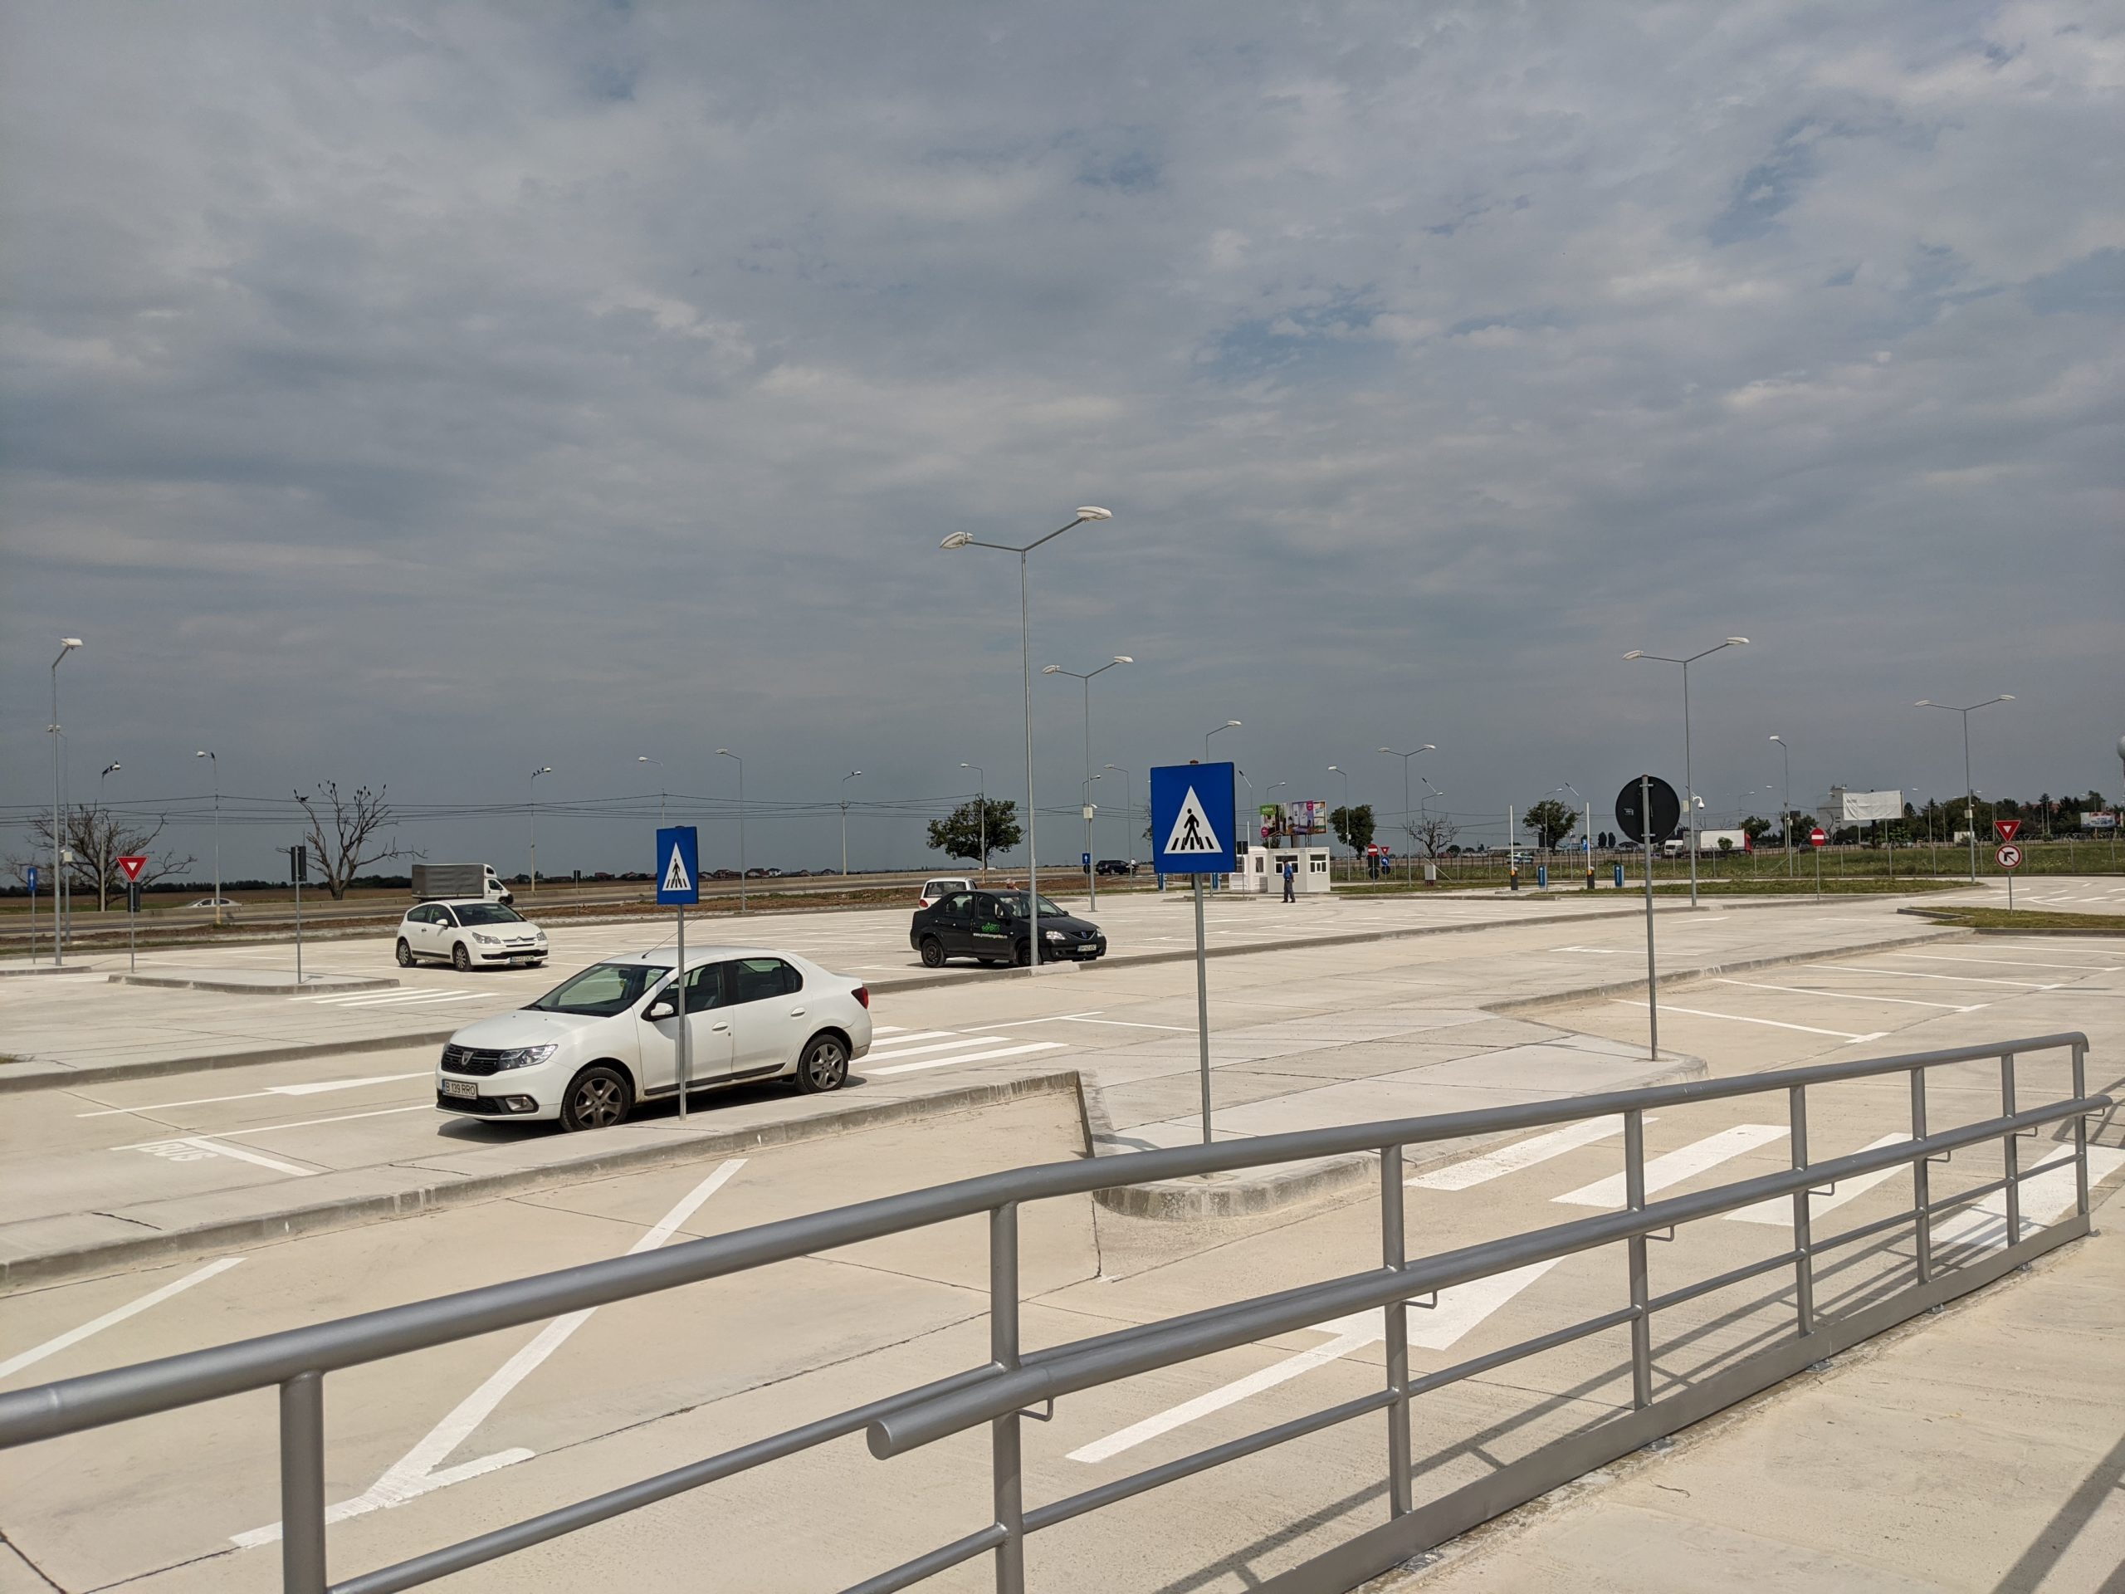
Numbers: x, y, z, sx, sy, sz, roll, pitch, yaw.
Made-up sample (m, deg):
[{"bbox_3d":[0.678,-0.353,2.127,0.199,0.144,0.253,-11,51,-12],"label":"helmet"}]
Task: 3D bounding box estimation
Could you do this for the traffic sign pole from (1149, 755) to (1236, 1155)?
[{"bbox_3d":[0.807,0.991,9.595,0.620,2.400,0.100,-4,-3,44],"label":"traffic sign pole"}]

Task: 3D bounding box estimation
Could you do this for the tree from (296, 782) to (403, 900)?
[{"bbox_3d":[-54.330,3.344,126.000,9.000,9.000,8.000,-1,-3,-23],"label":"tree"}]

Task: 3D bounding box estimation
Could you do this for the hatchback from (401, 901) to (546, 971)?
[{"bbox_3d":[-12.674,2.942,35.573,4.270,1.458,1.770,-4,-3,42],"label":"hatchback"}]

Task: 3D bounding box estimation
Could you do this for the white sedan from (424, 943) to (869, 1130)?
[{"bbox_3d":[-3.606,2.119,15.190,1.740,1.510,4.350,-3,-3,37],"label":"white sedan"}]

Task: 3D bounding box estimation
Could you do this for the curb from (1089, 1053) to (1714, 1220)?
[{"bbox_3d":[3.124,2.465,12.851,1.330,0.150,8.050,-4,-3,40],"label":"curb"}]

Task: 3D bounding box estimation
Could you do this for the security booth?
[{"bbox_3d":[11.732,3.932,88.389,4.500,2.340,2.300,-4,-3,41],"label":"security booth"}]

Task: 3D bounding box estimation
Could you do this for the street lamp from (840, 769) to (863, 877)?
[{"bbox_3d":[-20.427,2.504,161.389,2.800,10.300,0.400,-4,-3,41],"label":"street lamp"}]

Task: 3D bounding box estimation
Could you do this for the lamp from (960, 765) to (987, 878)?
[{"bbox_3d":[-7.690,2.273,141.745,2.600,10.100,0.400,-4,-3,41],"label":"lamp"}]

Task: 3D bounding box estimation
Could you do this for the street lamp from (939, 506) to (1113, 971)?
[{"bbox_3d":[-0.656,-1.052,31.892,4.394,8.594,0.380,-3,-3,39],"label":"street lamp"}]

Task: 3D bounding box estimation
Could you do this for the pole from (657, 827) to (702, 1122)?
[{"bbox_3d":[-3.313,1.539,14.401,0.500,2.530,0.080,-3,-3,34],"label":"pole"}]

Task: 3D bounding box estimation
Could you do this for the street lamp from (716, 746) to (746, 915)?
[{"bbox_3d":[-17.367,1.877,87.116,2.100,8.450,0.350,-4,-3,40],"label":"street lamp"}]

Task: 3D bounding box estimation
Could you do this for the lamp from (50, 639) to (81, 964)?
[{"bbox_3d":[-26.267,0.191,43.777,2.000,8.560,0.340,-4,-3,44],"label":"lamp"}]

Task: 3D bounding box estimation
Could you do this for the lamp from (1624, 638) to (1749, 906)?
[{"bbox_3d":[20.528,-0.718,54.445,3.950,8.600,0.340,-4,-3,41],"label":"lamp"}]

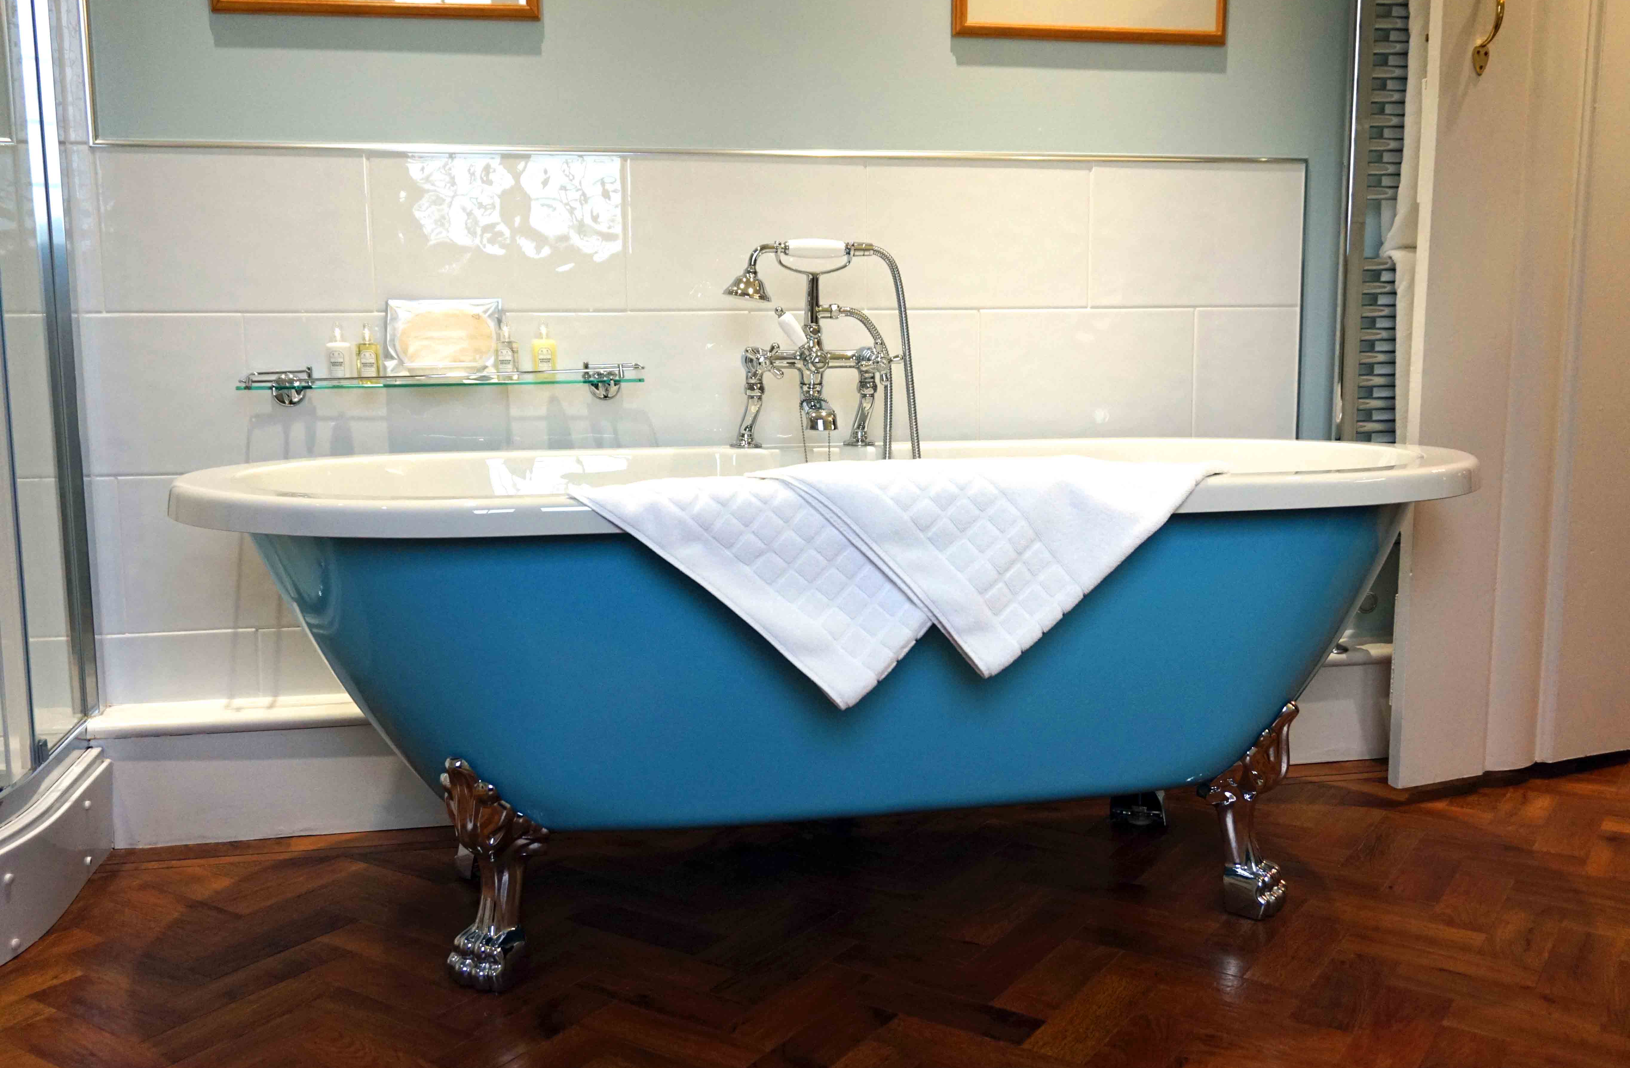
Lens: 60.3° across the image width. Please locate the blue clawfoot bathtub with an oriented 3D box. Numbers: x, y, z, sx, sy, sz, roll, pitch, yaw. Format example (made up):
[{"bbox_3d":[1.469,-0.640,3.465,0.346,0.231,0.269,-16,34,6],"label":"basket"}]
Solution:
[{"bbox_3d":[0.070,0.195,1.958,1.750,0.600,0.786,-2,8,-12],"label":"blue clawfoot bathtub"}]

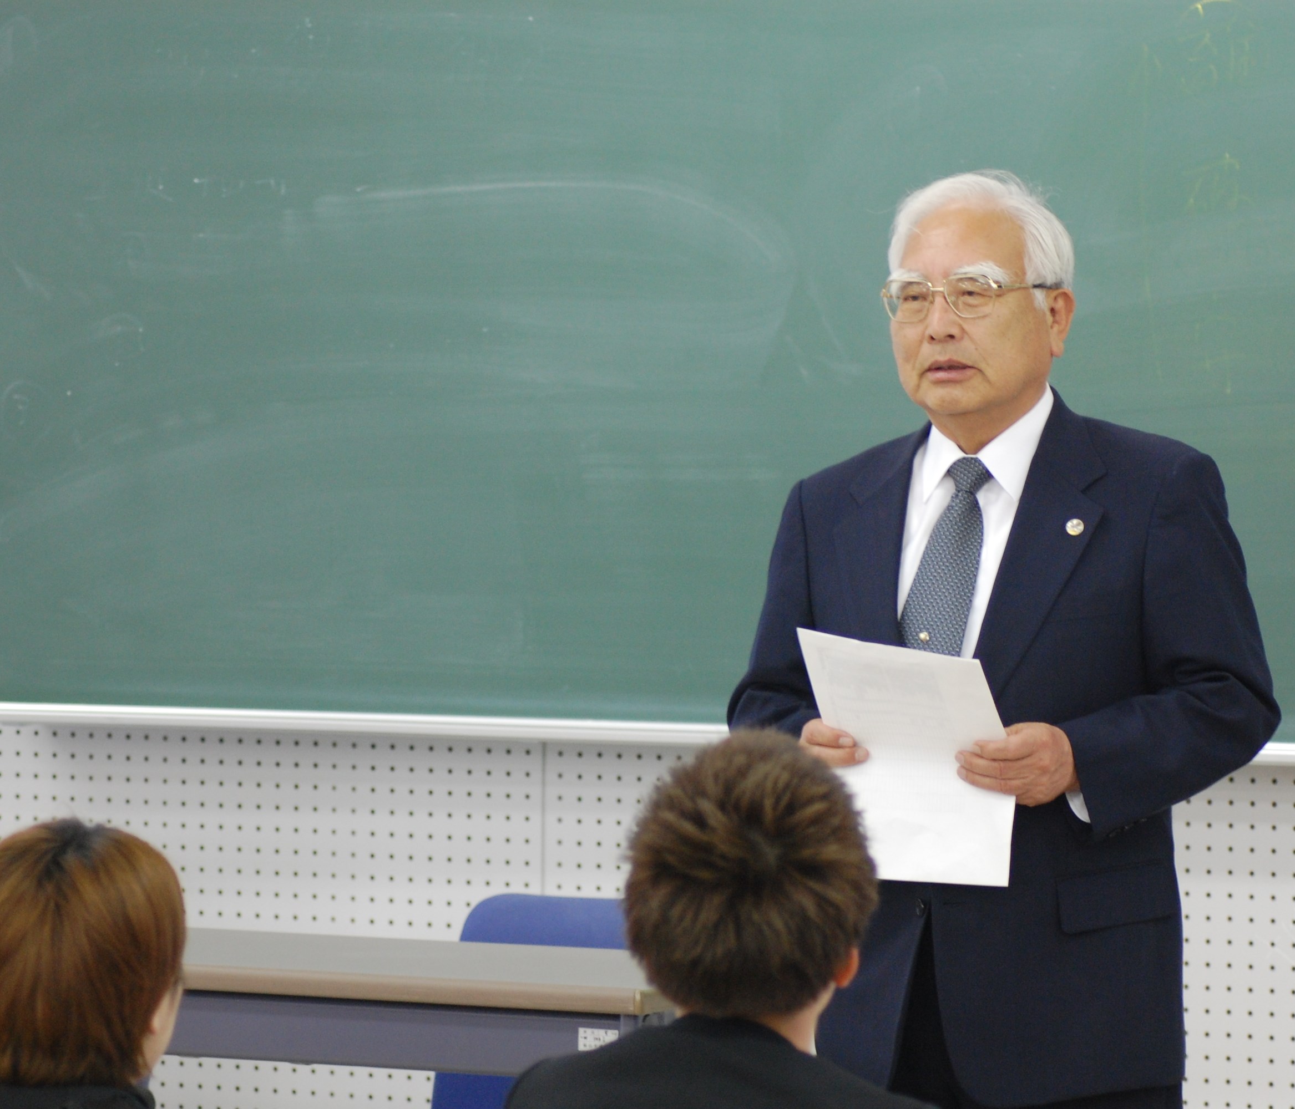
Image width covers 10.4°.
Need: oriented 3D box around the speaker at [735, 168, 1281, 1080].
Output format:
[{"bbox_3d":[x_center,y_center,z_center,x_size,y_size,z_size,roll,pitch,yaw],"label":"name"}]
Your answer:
[{"bbox_3d":[0.352,0.427,7.410,0.600,1.650,0.430,1,2,29],"label":"speaker"}]

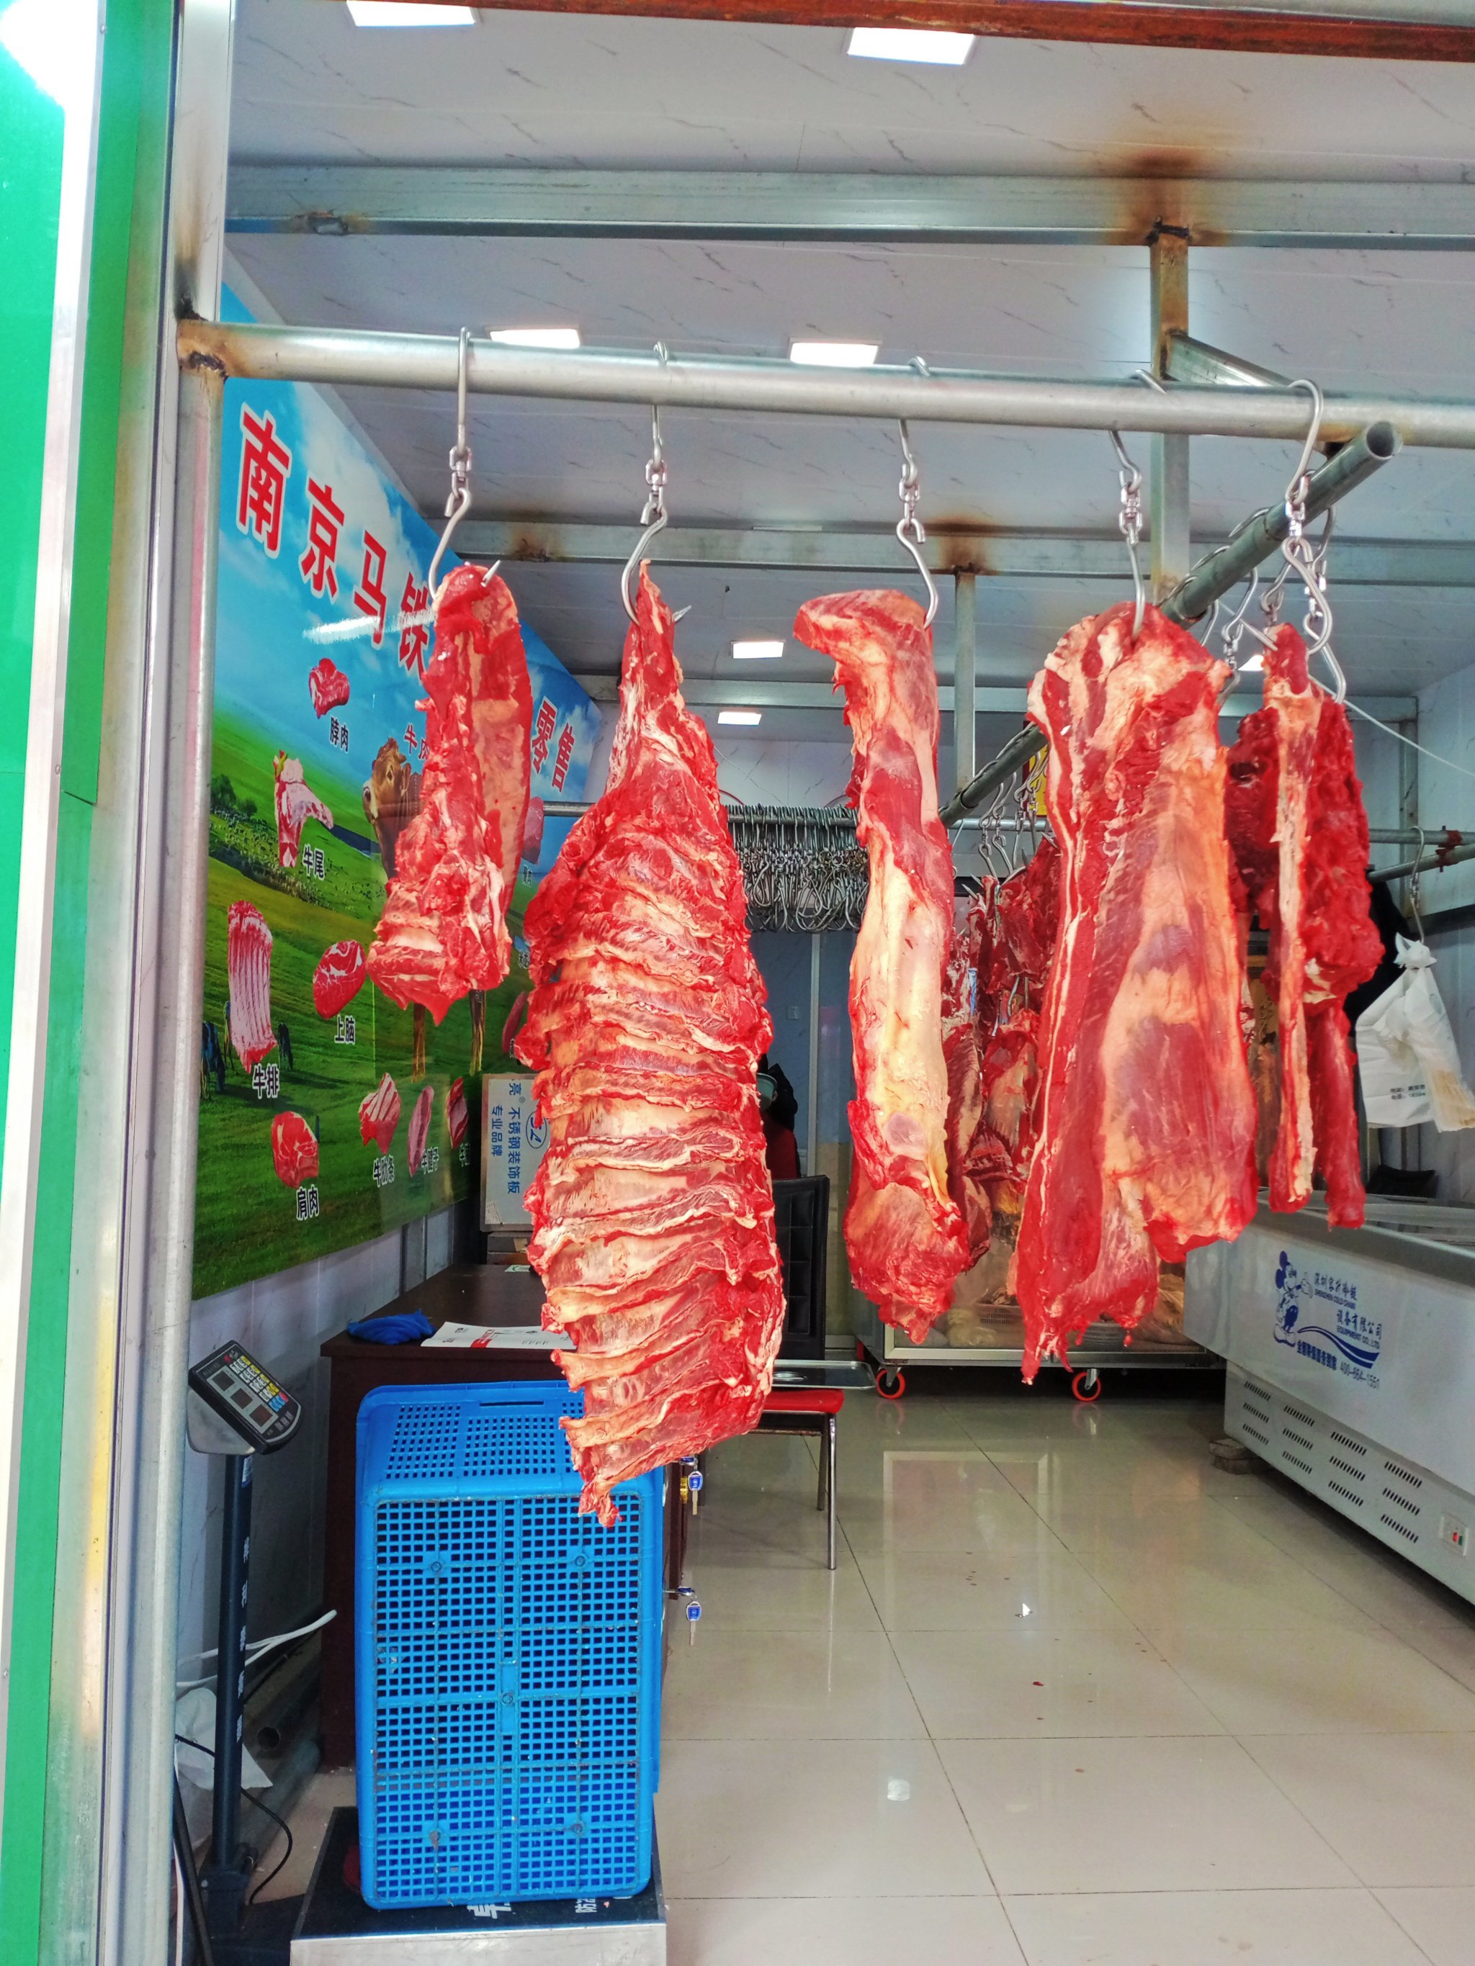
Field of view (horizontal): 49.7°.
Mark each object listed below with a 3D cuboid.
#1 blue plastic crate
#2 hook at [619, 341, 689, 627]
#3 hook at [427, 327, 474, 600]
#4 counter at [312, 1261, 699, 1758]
[{"bbox_3d":[-0.331,0.963,2.325,0.470,0.670,0.310,1,4,-7],"label":"blue plastic crate"},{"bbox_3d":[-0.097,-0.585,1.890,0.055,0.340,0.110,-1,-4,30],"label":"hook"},{"bbox_3d":[-0.320,-0.592,1.850,0.055,0.335,0.110,3,-4,-30],"label":"hook"},{"bbox_3d":[-0.452,1.097,3.560,0.640,0.770,1.280,1,-4,2],"label":"counter"}]

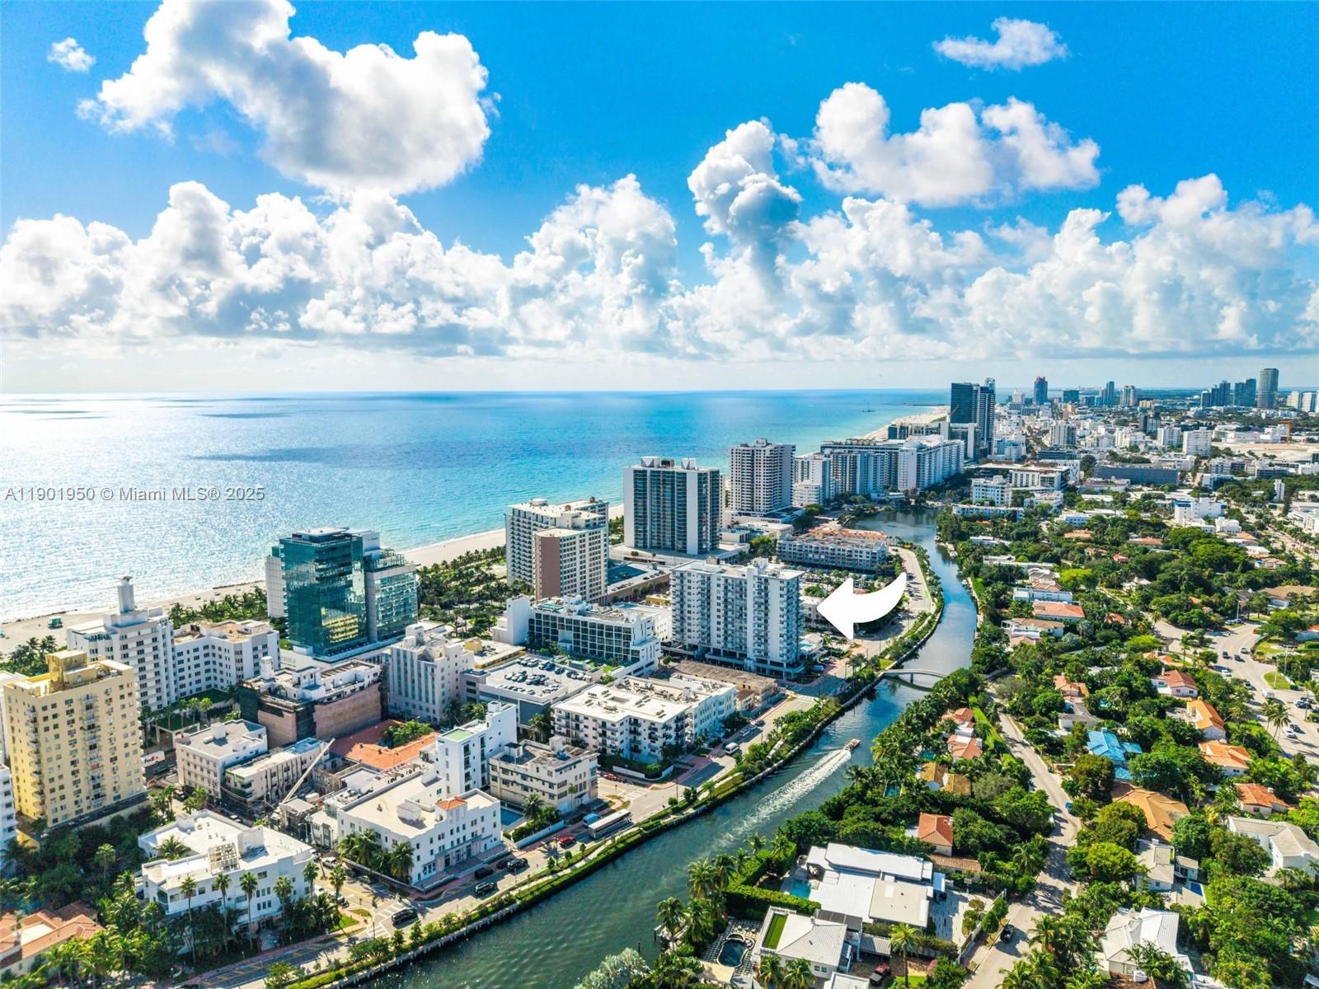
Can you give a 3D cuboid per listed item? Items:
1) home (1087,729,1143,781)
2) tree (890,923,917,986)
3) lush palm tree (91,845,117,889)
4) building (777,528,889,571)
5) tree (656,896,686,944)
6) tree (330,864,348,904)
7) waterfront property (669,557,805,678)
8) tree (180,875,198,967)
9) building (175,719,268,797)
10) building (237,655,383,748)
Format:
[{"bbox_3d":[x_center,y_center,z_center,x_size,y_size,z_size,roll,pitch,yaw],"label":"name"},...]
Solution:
[{"bbox_3d":[137.650,78.230,274.880,15.000,6.600,26.000,2,7,19],"label":"home"},{"bbox_3d":[46.740,87.780,174.040,5.000,12.200,5.000,0,7,0],"label":"tree"},{"bbox_3d":[-125.790,84.830,207.360,5.000,11.620,5.000,0,7,0],"label":"lush palm tree"},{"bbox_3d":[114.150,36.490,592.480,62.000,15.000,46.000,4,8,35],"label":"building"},{"bbox_3d":[2.550,87.490,187.620,5.600,10.000,5.600,0,7,0],"label":"tree"},{"bbox_3d":[-71.910,87.160,204.240,3.900,9.680,3.900,0,7,0],"label":"tree"},{"bbox_3d":[30.710,48.130,371.260,49.500,44.500,19.000,3,7,23],"label":"waterfront property"},{"bbox_3d":[-92.660,84.510,181.000,3.600,18.200,3.600,0,7,0],"label":"tree"},{"bbox_3d":[-130.030,79.560,274.870,20.190,14.000,17.320,4,8,34],"label":"building"},{"bbox_3d":[-118.720,69.600,312.820,38.000,17.000,30.000,5,9,38],"label":"building"}]

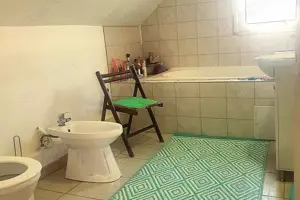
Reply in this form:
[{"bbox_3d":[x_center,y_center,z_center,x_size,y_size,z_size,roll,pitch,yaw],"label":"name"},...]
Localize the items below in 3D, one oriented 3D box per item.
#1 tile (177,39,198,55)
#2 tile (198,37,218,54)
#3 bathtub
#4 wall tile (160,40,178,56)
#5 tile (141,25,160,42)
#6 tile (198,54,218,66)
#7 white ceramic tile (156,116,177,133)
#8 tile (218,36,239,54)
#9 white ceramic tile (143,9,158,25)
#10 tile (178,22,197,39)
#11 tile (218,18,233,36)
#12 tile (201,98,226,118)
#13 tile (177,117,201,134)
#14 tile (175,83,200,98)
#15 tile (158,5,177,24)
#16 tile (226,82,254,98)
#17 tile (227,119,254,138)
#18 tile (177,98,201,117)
[{"bbox_3d":[0.472,-0.656,3.720,0.250,0.201,0.010,1,13,24],"label":"tile"},{"bbox_3d":[0.696,-0.653,3.610,0.249,0.202,0.010,1,11,24],"label":"tile"},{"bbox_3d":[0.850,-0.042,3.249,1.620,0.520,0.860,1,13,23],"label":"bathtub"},{"bbox_3d":[0.241,-0.659,3.813,0.249,0.202,0.010,1,11,24],"label":"wall tile"},{"bbox_3d":[0.000,-0.860,3.879,0.251,0.202,0.010,1,11,24],"label":"tile"},{"bbox_3d":[0.708,-0.479,3.642,0.249,0.153,0.010,1,11,24],"label":"tile"},{"bbox_3d":[0.171,0.260,3.147,0.250,0.191,0.010,1,13,24],"label":"white ceramic tile"},{"bbox_3d":[0.945,-0.660,3.576,0.250,0.202,0.010,1,13,23],"label":"tile"},{"bbox_3d":[-0.014,-1.055,3.843,0.251,0.196,0.010,1,11,24],"label":"white ceramic tile"},{"bbox_3d":[0.458,-0.853,3.680,0.250,0.201,0.010,1,13,24],"label":"tile"},{"bbox_3d":[0.880,-0.860,3.529,0.170,0.200,0.010,1,12,24],"label":"tile"},{"bbox_3d":[0.614,0.075,2.906,0.250,0.201,0.010,1,13,24],"label":"tile"},{"bbox_3d":[0.397,0.261,3.046,0.250,0.183,0.010,1,13,23],"label":"tile"},{"bbox_3d":[0.373,-0.099,2.996,0.254,0.146,0.010,1,11,24],"label":"tile"},{"bbox_3d":[0.219,-1.069,3.787,0.250,0.202,0.010,1,13,23],"label":"tile"},{"bbox_3d":[0.836,-0.092,2.789,0.254,0.146,0.010,1,11,24],"label":"tile"},{"bbox_3d":[0.854,0.272,2.837,0.248,0.190,0.010,1,12,24],"label":"tile"},{"bbox_3d":[0.382,0.072,3.005,0.250,0.202,0.010,1,13,23],"label":"tile"}]

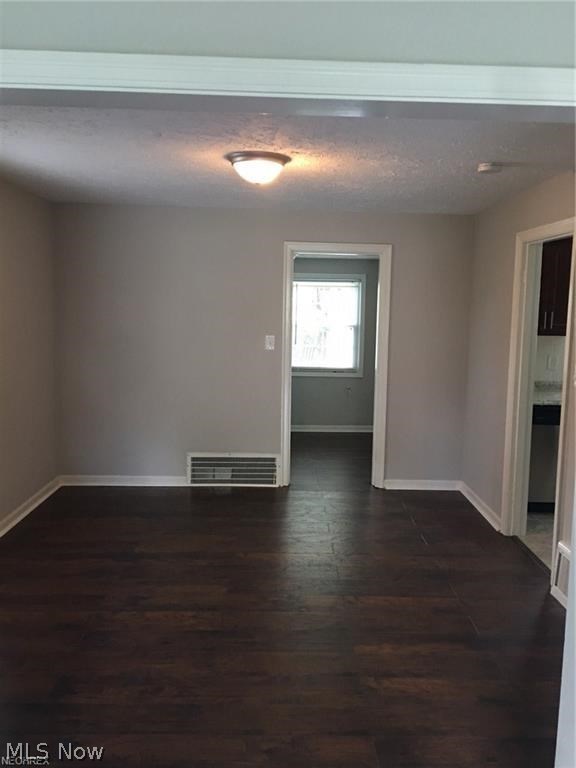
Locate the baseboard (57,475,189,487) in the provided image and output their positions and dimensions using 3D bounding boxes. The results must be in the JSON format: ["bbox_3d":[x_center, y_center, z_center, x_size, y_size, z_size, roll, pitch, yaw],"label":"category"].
[{"bbox_3d":[-1.454,0.863,5.694,1.125,0.089,0.018,1,8,-1],"label":"baseboard"}]

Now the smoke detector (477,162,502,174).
[{"bbox_3d":[1.122,-1.192,3.572,0.134,0.040,0.134,1,7,-1],"label":"smoke detector"}]

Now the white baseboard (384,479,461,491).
[{"bbox_3d":[1.204,0.906,5.735,0.694,0.089,0.018,1,8,-1],"label":"white baseboard"}]

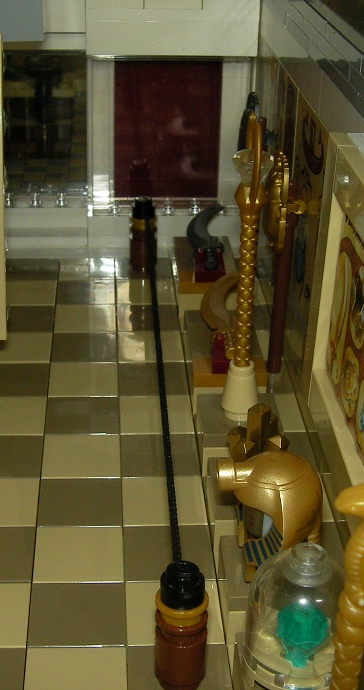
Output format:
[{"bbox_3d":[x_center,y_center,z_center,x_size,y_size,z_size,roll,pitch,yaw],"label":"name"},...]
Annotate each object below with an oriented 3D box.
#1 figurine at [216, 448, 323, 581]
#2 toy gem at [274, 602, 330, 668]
[{"bbox_3d":[0.014,0.027,0.161,0.017,0.021,0.013,0,27,-5],"label":"figurine"},{"bbox_3d":[0.017,0.041,0.142,0.008,0.009,0.008,0,27,-5],"label":"toy gem"}]

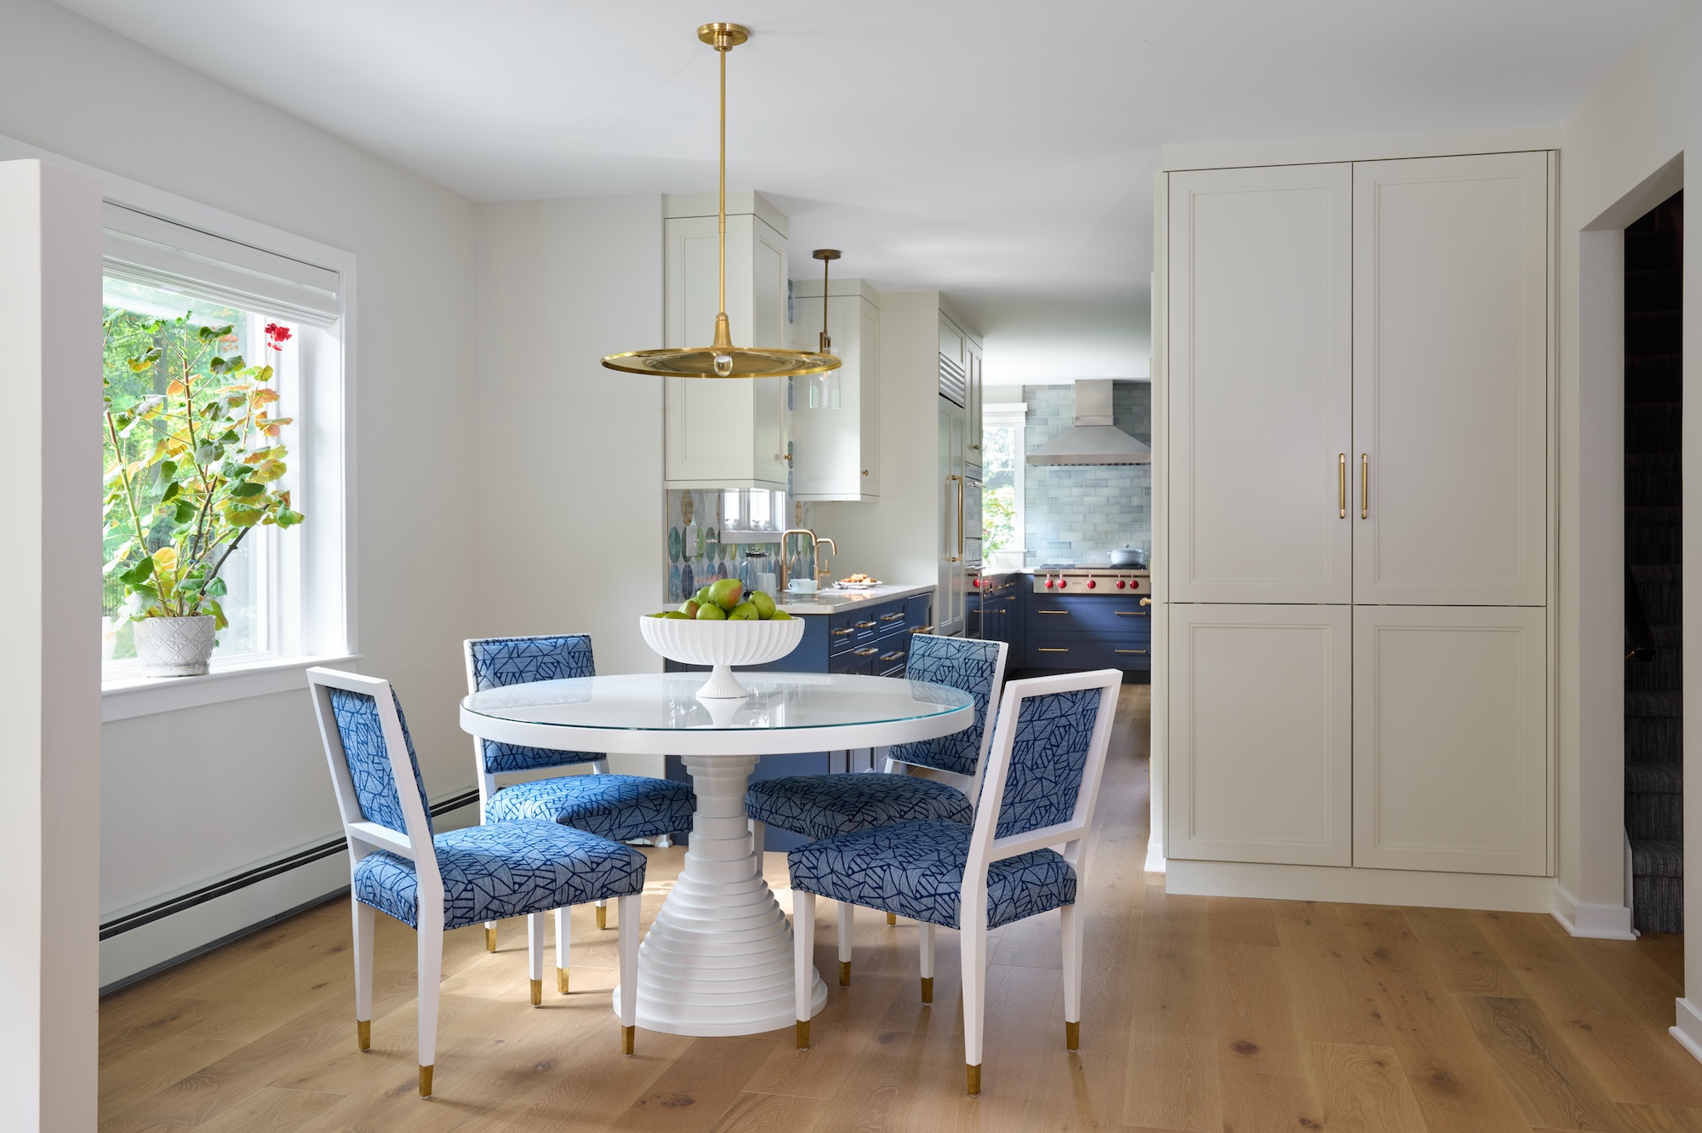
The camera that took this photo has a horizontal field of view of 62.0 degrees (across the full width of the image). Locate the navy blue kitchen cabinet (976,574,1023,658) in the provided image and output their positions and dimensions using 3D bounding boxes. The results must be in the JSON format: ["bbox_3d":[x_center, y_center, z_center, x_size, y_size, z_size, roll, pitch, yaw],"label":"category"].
[{"bbox_3d":[0.798,0.528,10.481,0.660,0.890,2.350,0,1,13],"label":"navy blue kitchen cabinet"}]

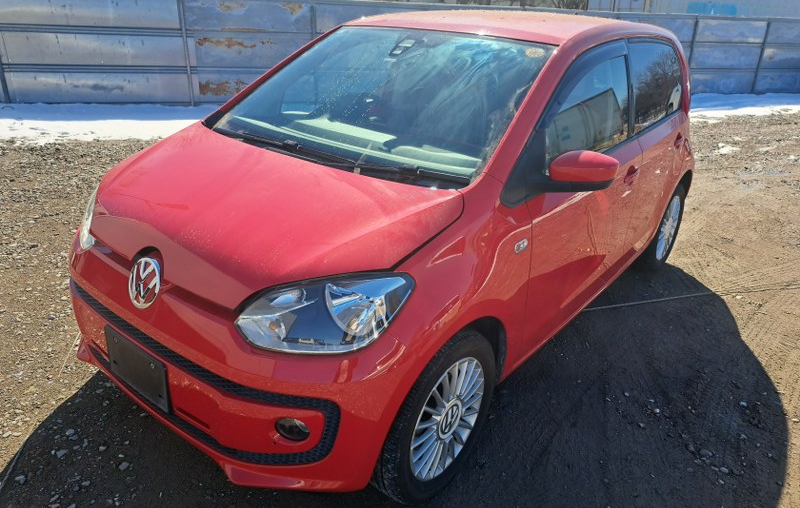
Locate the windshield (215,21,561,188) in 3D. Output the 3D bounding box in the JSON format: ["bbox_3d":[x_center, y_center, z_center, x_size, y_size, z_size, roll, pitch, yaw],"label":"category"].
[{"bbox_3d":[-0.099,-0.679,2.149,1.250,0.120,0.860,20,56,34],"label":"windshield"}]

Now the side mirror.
[{"bbox_3d":[0.573,-0.262,1.754,0.195,0.140,0.120,14,25,23],"label":"side mirror"}]

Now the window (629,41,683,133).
[{"bbox_3d":[1.306,-0.880,2.810,0.060,0.400,0.730,-2,14,41],"label":"window"}]

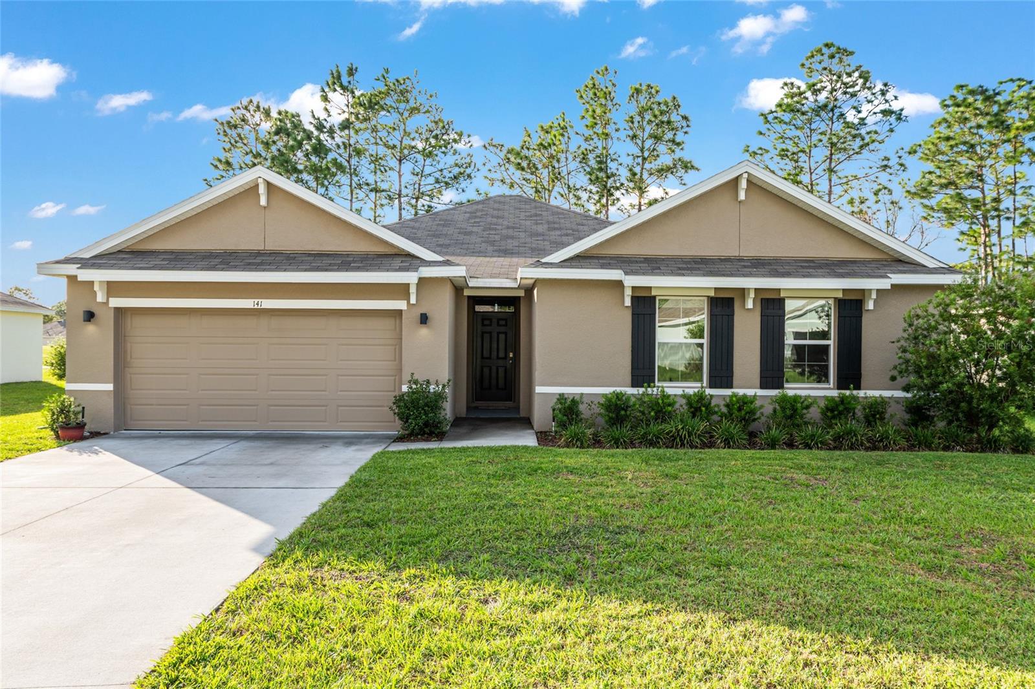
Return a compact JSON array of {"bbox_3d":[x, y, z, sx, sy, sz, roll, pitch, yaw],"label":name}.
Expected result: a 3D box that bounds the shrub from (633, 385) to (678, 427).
[{"bbox_3d":[2.226,1.068,11.155,0.732,0.803,0.696,0,0,-1],"label":"shrub"}]

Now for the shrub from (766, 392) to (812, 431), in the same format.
[{"bbox_3d":[4.424,1.124,11.206,0.749,0.725,0.711,0,0,-1],"label":"shrub"}]

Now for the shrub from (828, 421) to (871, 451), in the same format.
[{"bbox_3d":[5.101,1.373,10.600,0.640,0.410,0.580,1,0,-1],"label":"shrub"}]

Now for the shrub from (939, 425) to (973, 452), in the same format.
[{"bbox_3d":[6.729,1.423,10.600,0.540,0.360,0.520,1,0,-1],"label":"shrub"}]

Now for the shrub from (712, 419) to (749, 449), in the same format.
[{"bbox_3d":[3.274,1.351,10.600,0.570,0.416,0.550,1,0,-1],"label":"shrub"}]

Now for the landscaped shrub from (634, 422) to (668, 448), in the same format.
[{"bbox_3d":[2.033,1.360,10.452,0.502,0.345,0.502,0,0,-1],"label":"landscaped shrub"}]

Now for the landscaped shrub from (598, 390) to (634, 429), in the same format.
[{"bbox_3d":[1.637,1.136,11.400,0.600,0.748,0.580,1,0,-1],"label":"landscaped shrub"}]

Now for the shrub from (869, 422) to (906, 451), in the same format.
[{"bbox_3d":[5.665,1.379,10.542,0.568,0.361,0.568,0,0,-1],"label":"shrub"}]

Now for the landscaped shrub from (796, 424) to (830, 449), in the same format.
[{"bbox_3d":[4.503,1.385,10.513,0.518,0.331,0.518,0,0,-1],"label":"landscaped shrub"}]

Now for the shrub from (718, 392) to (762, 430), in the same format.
[{"bbox_3d":[3.682,1.156,11.400,0.700,0.735,0.620,1,0,-1],"label":"shrub"}]

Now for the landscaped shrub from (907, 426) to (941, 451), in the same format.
[{"bbox_3d":[6.217,1.412,10.556,0.520,0.302,0.520,0,0,-1],"label":"landscaped shrub"}]

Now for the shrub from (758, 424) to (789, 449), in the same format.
[{"bbox_3d":[3.894,1.382,10.498,0.468,0.329,0.468,0,0,-1],"label":"shrub"}]

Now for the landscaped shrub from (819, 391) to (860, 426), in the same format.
[{"bbox_3d":[5.234,1.134,11.225,0.671,0.716,0.637,0,0,-1],"label":"landscaped shrub"}]

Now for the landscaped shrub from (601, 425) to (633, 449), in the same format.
[{"bbox_3d":[1.510,1.376,10.439,0.489,0.306,0.489,0,0,-1],"label":"landscaped shrub"}]

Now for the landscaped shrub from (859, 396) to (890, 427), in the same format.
[{"bbox_3d":[5.813,1.169,11.238,0.501,0.654,0.476,0,0,-1],"label":"landscaped shrub"}]

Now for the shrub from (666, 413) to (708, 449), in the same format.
[{"bbox_3d":[2.603,1.311,10.600,0.660,0.485,0.600,1,0,-1],"label":"shrub"}]

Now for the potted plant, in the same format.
[{"bbox_3d":[-7.261,1.133,11.050,0.680,0.738,0.580,1,0,-1],"label":"potted plant"}]

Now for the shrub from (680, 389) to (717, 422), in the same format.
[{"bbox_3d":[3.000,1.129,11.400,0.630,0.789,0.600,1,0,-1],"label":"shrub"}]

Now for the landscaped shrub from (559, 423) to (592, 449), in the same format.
[{"bbox_3d":[0.886,1.366,10.500,0.510,0.345,0.500,1,0,-1],"label":"landscaped shrub"}]

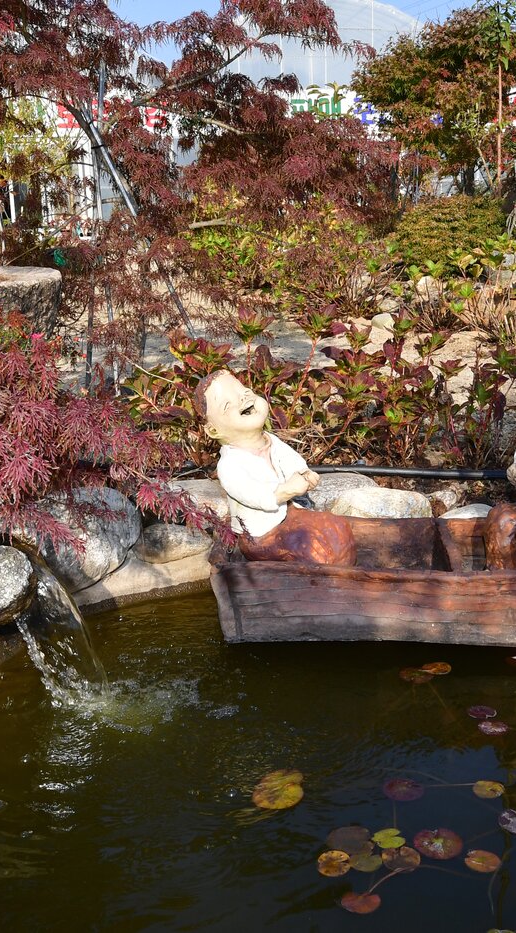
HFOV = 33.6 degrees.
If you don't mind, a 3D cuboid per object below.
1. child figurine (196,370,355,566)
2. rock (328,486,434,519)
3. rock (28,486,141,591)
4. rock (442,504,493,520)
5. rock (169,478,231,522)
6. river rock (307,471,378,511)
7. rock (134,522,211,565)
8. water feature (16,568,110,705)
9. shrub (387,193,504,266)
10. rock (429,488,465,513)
[{"bbox_3d":[0.058,0.011,2.760,0.403,0.587,0.334,8,17,33],"label":"child figurine"},{"bbox_3d":[0.480,0.177,3.341,0.408,0.185,0.245,-2,15,0],"label":"rock"},{"bbox_3d":[-0.644,0.266,3.149,0.428,0.390,0.343,-2,15,0],"label":"rock"},{"bbox_3d":[0.830,0.205,3.409,0.215,0.118,0.150,-2,15,0],"label":"rock"},{"bbox_3d":[-0.215,0.152,3.393,0.310,0.161,0.253,-1,14,0],"label":"rock"},{"bbox_3d":[0.302,0.115,3.450,0.368,0.161,0.253,-1,14,0],"label":"river rock"},{"bbox_3d":[-0.313,0.288,3.200,0.302,0.143,0.196,-2,15,0],"label":"rock"},{"bbox_3d":[-0.551,0.479,2.415,0.207,0.253,0.184,11,18,39],"label":"water feature"},{"bbox_3d":[1.623,-2.005,7.360,0.978,0.655,0.920,-1,14,0],"label":"shrub"},{"bbox_3d":[0.756,0.146,3.450,0.138,0.098,0.127,-1,14,0],"label":"rock"}]

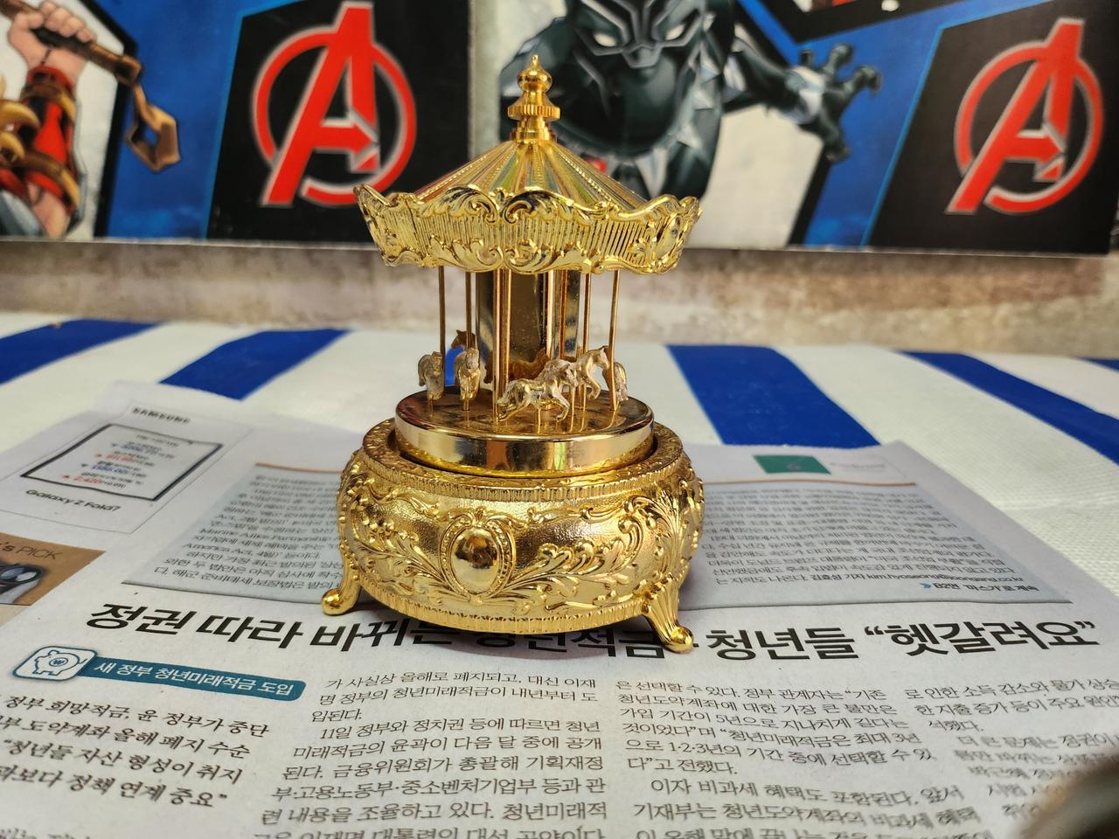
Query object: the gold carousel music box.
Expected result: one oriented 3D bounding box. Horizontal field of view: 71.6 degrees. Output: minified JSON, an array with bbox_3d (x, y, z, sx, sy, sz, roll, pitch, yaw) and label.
[{"bbox_3d":[-0.008,-0.019,0.190,0.088,0.128,0.094,4,14,8],"label":"gold carousel music box"}]

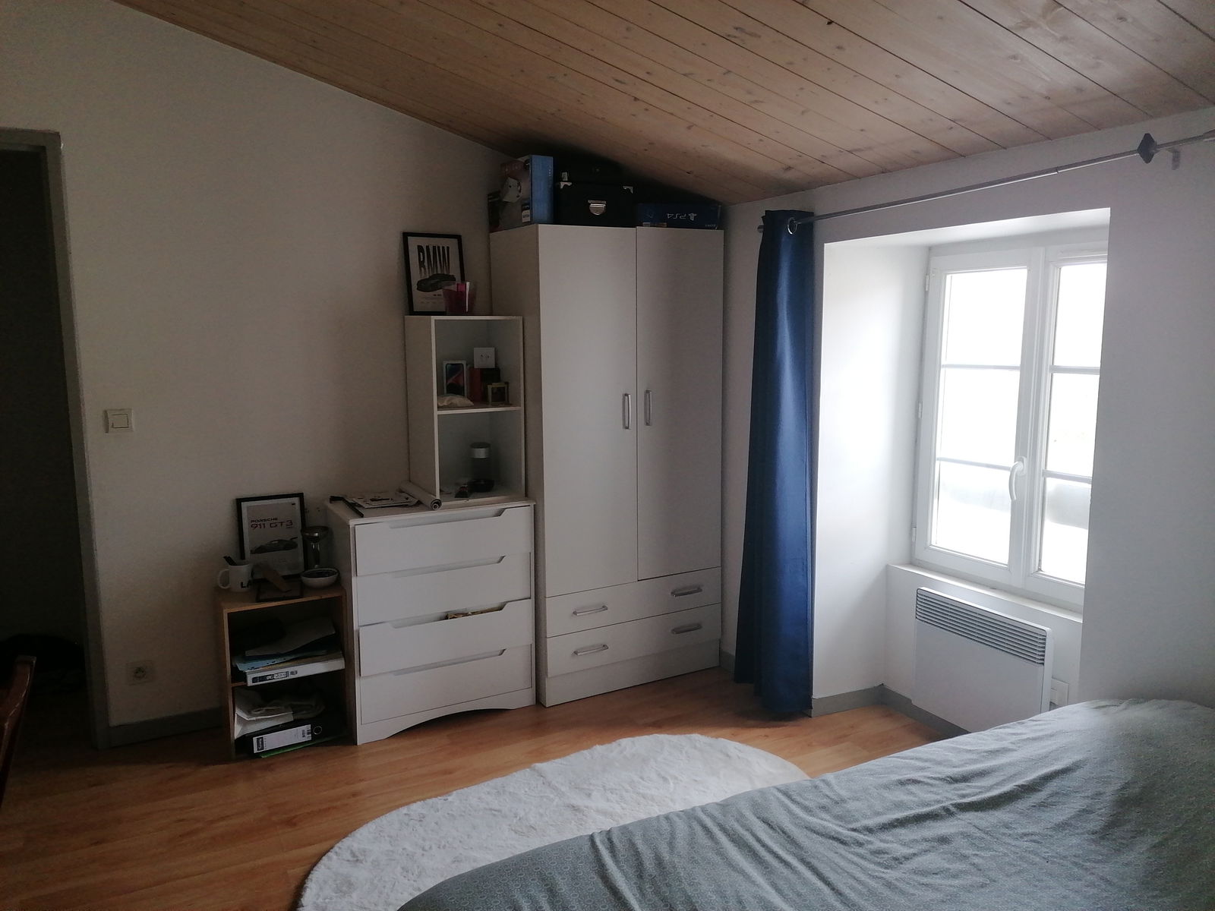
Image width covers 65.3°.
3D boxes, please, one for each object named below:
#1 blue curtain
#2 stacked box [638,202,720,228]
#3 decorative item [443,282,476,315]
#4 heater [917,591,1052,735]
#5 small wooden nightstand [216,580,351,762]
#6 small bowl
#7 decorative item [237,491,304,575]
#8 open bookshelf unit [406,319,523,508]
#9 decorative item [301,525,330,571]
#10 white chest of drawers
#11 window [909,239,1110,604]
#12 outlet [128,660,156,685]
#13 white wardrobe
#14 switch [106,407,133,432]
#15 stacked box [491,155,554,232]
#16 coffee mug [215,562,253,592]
[{"bbox_3d":[0.593,0.036,3.427,0.155,1.770,0.360,-5,10,-28],"label":"blue curtain"},{"bbox_3d":[0.217,-0.979,3.937,0.402,0.095,0.300,-5,9,-29],"label":"stacked box"},{"bbox_3d":[-0.569,-0.598,3.639,0.120,0.122,0.113,-5,9,-29],"label":"decorative item"},{"bbox_3d":[1.281,0.733,3.241,0.066,0.443,0.539,-4,9,-28],"label":"heater"},{"bbox_3d":[-1.165,0.734,3.403,0.399,0.522,0.324,-5,10,-27],"label":"small wooden nightstand"},{"bbox_3d":[-1.036,0.437,3.417,0.140,0.060,0.140,-5,10,-28],"label":"small bowl"},{"bbox_3d":[-1.239,0.308,3.517,0.232,0.320,0.020,-5,1,-29],"label":"decorative item"},{"bbox_3d":[-0.542,-0.188,3.634,0.348,0.682,0.335,-5,10,-28],"label":"open bookshelf unit"},{"bbox_3d":[-1.072,0.367,3.485,0.105,0.180,0.105,-5,10,-28],"label":"decorative item"},{"bbox_3d":[-0.679,0.587,3.674,0.703,0.810,0.401,-5,9,-29],"label":"white chest of drawers"},{"bbox_3d":[1.433,-0.114,3.177,0.090,1.216,0.978,-4,9,-28],"label":"window"},{"bbox_3d":[-1.638,0.768,3.334,0.080,0.080,0.020,-5,10,-28],"label":"outlet"},{"bbox_3d":[0.005,0.010,3.872,0.807,1.799,0.452,-5,10,-29],"label":"white wardrobe"},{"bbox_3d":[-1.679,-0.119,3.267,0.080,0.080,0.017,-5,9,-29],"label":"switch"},{"bbox_3d":[-0.317,-1.007,3.668,0.090,0.247,0.335,-5,9,-29],"label":"stacked box"},{"bbox_3d":[-1.326,0.431,3.357,0.125,0.095,0.085,-4,9,-22],"label":"coffee mug"}]

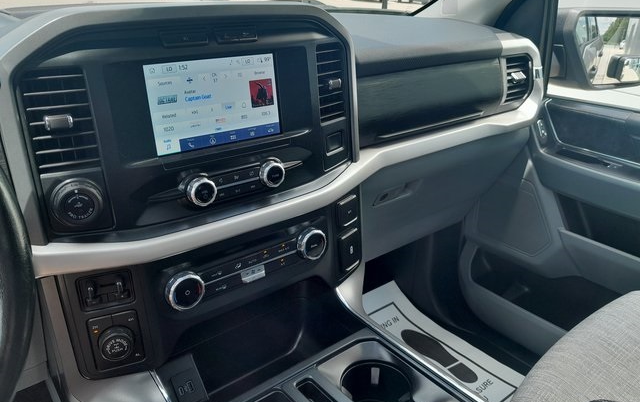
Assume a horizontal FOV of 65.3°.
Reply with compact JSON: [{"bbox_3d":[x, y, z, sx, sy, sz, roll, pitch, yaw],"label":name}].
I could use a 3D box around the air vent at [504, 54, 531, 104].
[{"bbox_3d":[0.409,-0.254,1.044,0.087,0.090,0.030,-18,21,-35],"label":"air vent"}]

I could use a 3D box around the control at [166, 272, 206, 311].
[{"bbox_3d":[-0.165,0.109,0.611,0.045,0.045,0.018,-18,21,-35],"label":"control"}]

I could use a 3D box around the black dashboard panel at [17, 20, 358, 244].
[{"bbox_3d":[-0.122,-0.103,0.628,0.435,0.240,0.070,-16,21,-35],"label":"black dashboard panel"}]

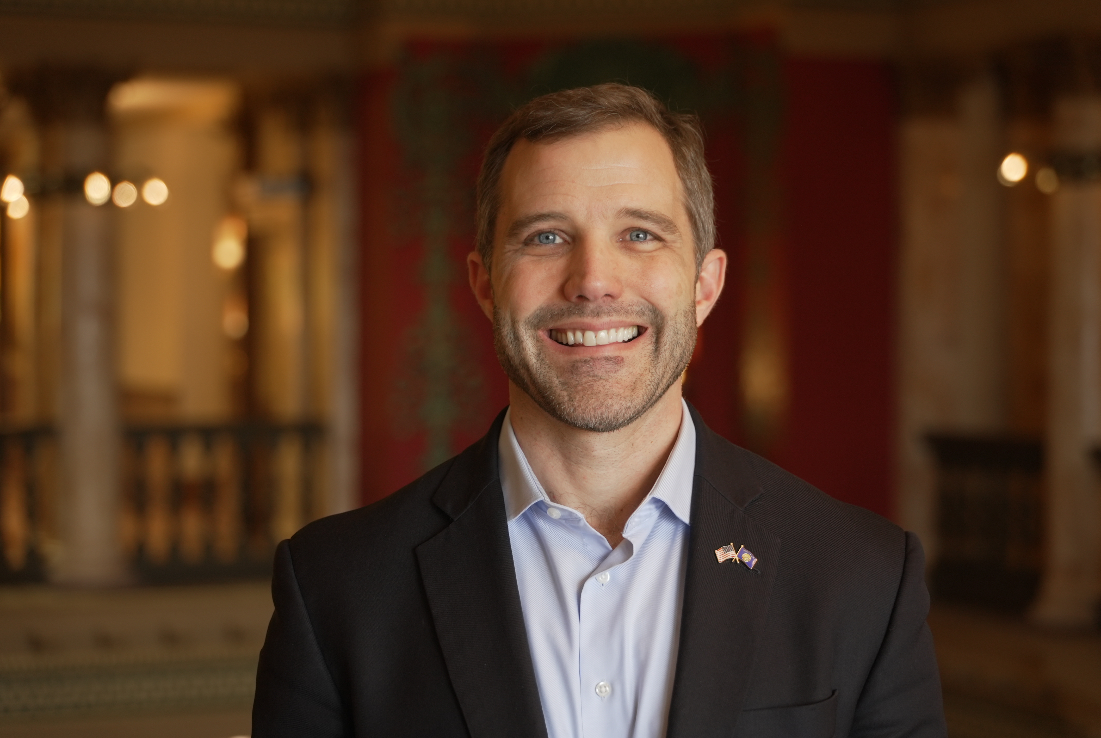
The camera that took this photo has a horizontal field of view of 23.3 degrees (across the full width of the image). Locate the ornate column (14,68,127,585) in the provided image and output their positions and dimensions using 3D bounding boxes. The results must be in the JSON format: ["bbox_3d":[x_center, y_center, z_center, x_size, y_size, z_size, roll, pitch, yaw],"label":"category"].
[{"bbox_3d":[-2.919,-0.267,16.500,0.500,3.170,0.500,0,1,-24],"label":"ornate column"}]

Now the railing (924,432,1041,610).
[{"bbox_3d":[2.550,0.875,15.220,0.200,0.970,1.180,0,1,-26],"label":"railing"}]

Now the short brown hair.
[{"bbox_3d":[0.032,-0.127,1.950,0.174,0.165,0.195,-1,1,2],"label":"short brown hair"}]

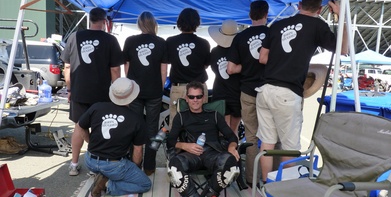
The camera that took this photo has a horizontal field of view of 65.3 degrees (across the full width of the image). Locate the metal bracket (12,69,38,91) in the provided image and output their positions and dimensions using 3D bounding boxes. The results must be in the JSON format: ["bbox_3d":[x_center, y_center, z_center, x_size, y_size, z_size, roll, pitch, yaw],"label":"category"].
[{"bbox_3d":[-2.453,-0.274,4.400,0.370,0.300,0.120,1,5,-6],"label":"metal bracket"}]

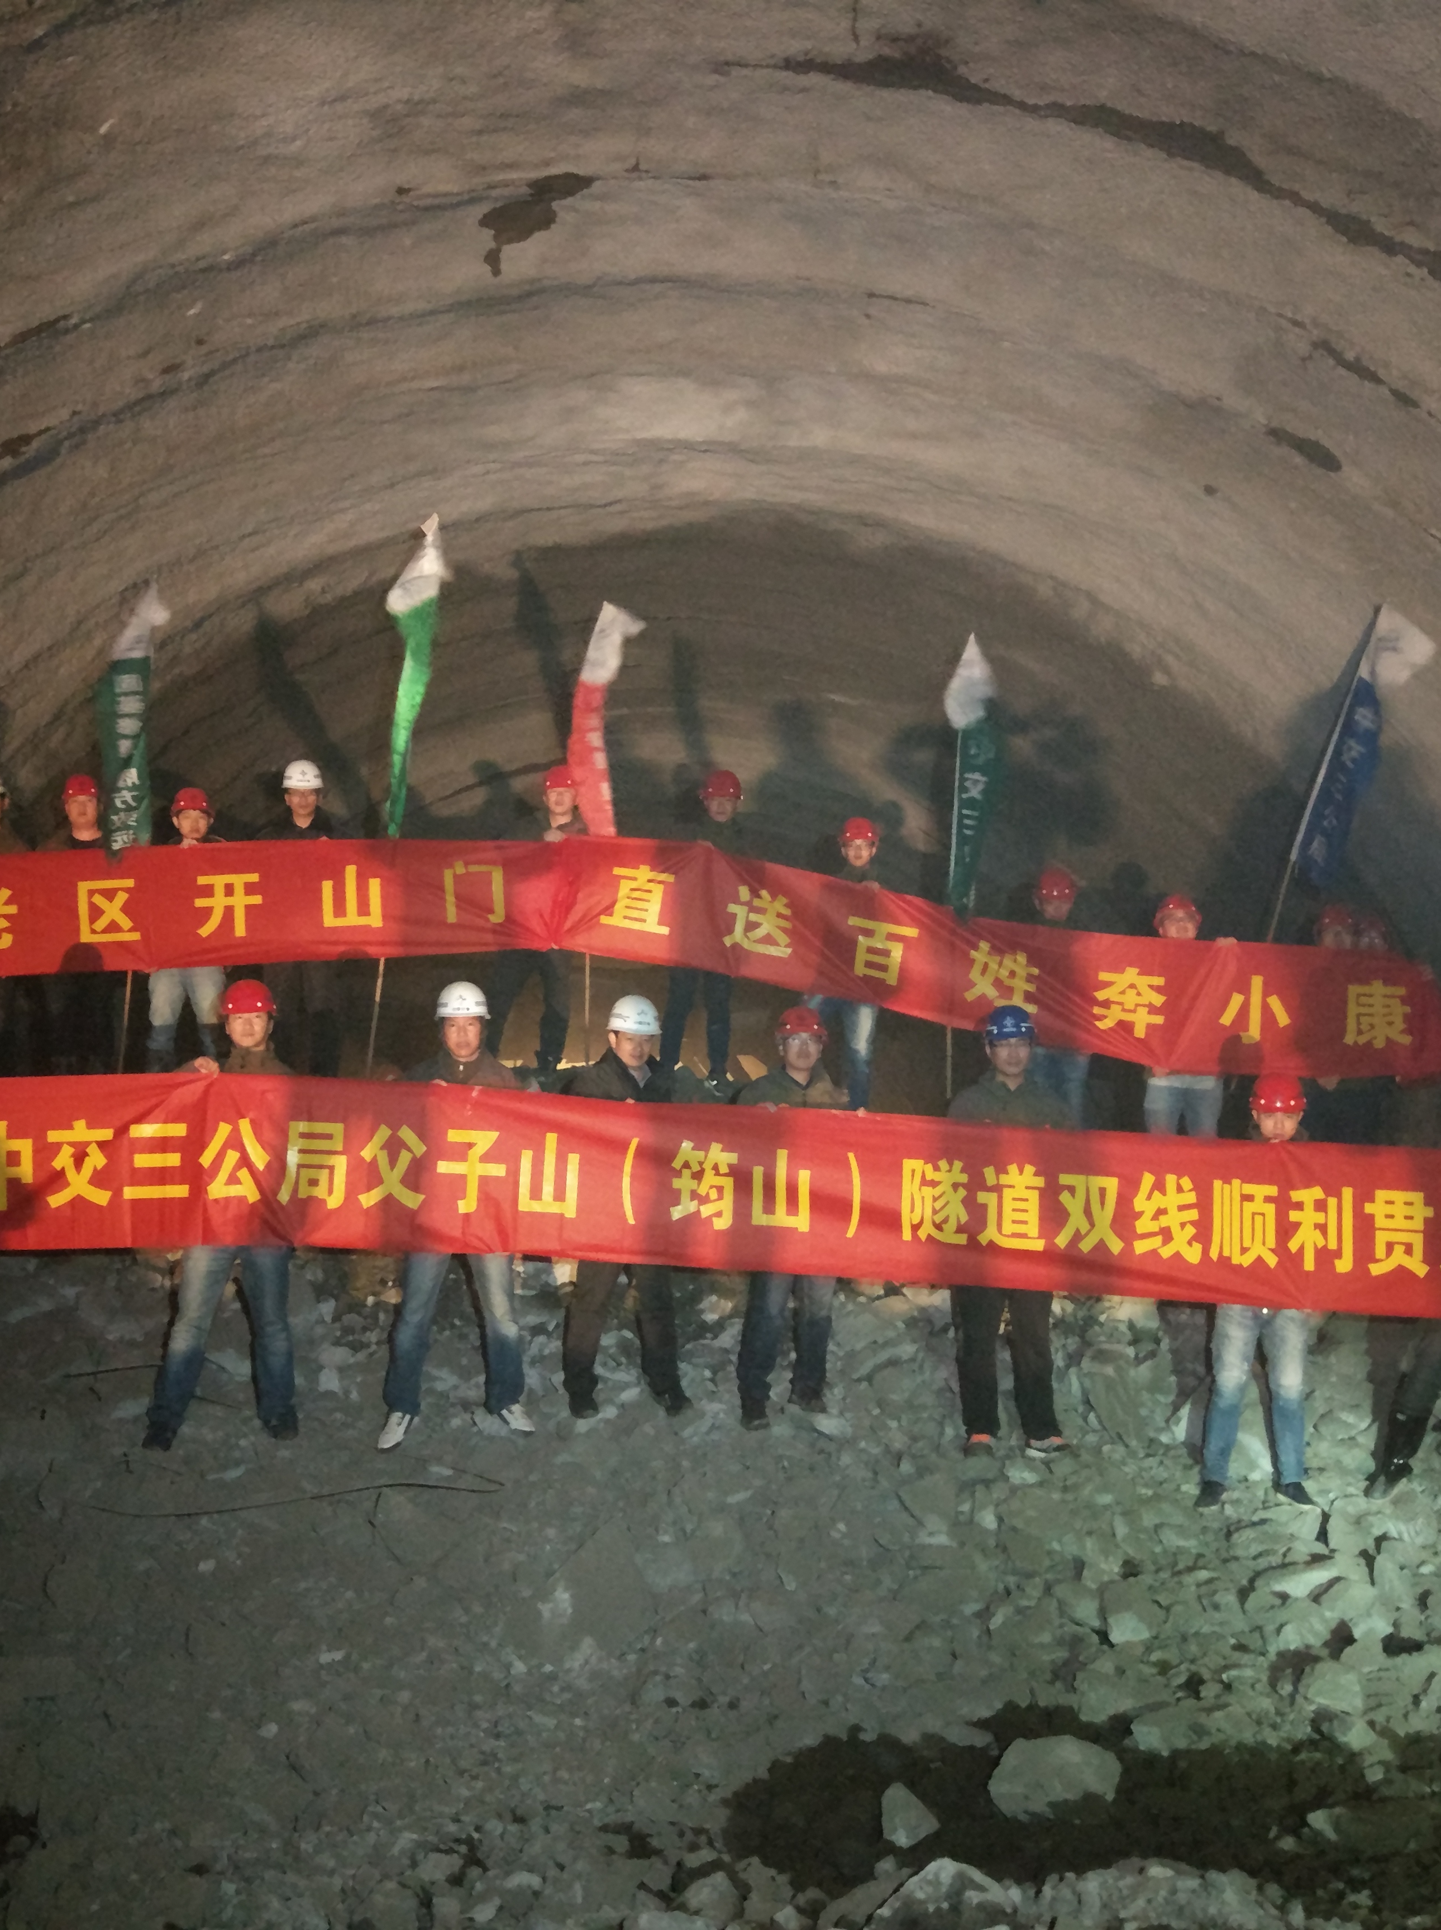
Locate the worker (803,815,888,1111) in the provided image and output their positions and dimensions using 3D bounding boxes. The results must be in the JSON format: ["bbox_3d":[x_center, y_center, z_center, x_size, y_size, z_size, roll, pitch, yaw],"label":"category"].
[{"bbox_3d":[0.710,0.040,11.400,0.530,1.720,0.380,0,0,2],"label":"worker"}]

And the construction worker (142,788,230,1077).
[{"bbox_3d":[-2.861,-0.107,11.200,0.520,1.700,0.380,0,0,-9],"label":"construction worker"}]

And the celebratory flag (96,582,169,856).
[{"bbox_3d":[-3.356,-1.408,11.900,0.340,1.500,0.220,4,3,0],"label":"celebratory flag"}]

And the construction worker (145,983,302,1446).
[{"bbox_3d":[-1.900,0.945,7.950,0.620,1.790,0.420,0,0,-8],"label":"construction worker"}]

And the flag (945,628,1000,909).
[{"bbox_3d":[1.430,-1.077,11.800,0.320,1.580,0.220,1,3,0],"label":"flag"}]

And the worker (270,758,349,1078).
[{"bbox_3d":[-2.223,-0.234,11.200,0.530,1.750,0.380,0,0,-7],"label":"worker"}]

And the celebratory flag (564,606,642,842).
[{"bbox_3d":[-0.625,-1.298,11.150,0.400,1.320,0.220,0,0,-2],"label":"celebratory flag"}]

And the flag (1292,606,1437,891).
[{"bbox_3d":[3.515,-1.205,11.500,0.420,1.550,0.250,18,3,0],"label":"flag"}]

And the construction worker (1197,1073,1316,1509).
[{"bbox_3d":[2.196,1.318,8.500,0.530,1.750,0.400,1,3,6],"label":"construction worker"}]

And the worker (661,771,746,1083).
[{"bbox_3d":[-0.092,-0.236,11.900,0.500,1.760,0.360,1,3,-2],"label":"worker"}]

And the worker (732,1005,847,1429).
[{"bbox_3d":[0.282,1.025,8.450,0.500,1.715,0.400,0,0,1],"label":"worker"}]

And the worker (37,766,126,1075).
[{"bbox_3d":[-3.686,-0.249,12.000,0.500,1.730,0.360,1,3,-7],"label":"worker"}]

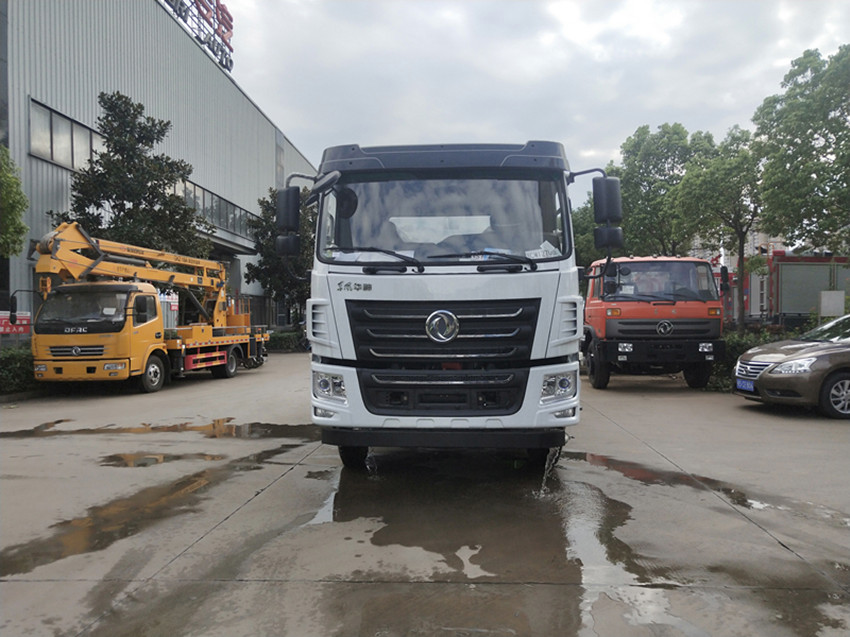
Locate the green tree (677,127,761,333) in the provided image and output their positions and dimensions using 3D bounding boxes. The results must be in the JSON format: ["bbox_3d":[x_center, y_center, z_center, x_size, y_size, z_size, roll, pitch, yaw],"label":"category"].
[{"bbox_3d":[7.713,-1.780,15.700,2.800,6.500,2.800,0,0,4],"label":"green tree"}]

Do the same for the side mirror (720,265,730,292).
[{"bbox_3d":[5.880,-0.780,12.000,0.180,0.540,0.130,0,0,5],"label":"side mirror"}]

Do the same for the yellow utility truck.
[{"bbox_3d":[-6.450,-0.200,14.900,2.350,3.400,7.700,0,0,9],"label":"yellow utility truck"}]

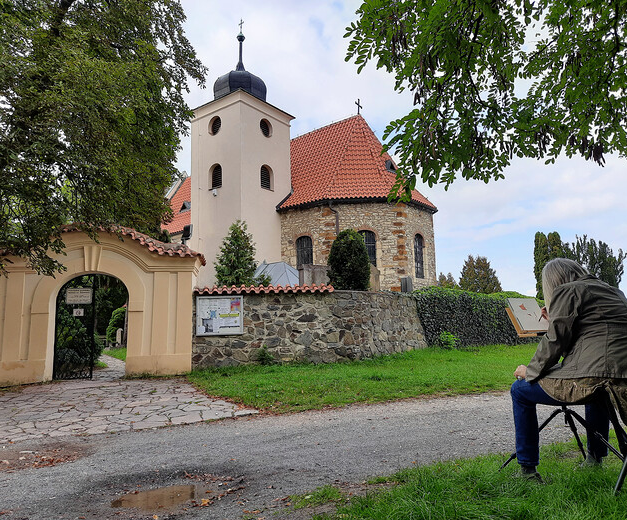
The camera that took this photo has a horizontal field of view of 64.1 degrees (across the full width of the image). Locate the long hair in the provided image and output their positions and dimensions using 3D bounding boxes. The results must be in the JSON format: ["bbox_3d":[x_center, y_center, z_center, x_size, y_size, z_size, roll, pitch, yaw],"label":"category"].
[{"bbox_3d":[1.284,0.125,2.550,0.210,0.270,0.230,2,-10,-22],"label":"long hair"}]

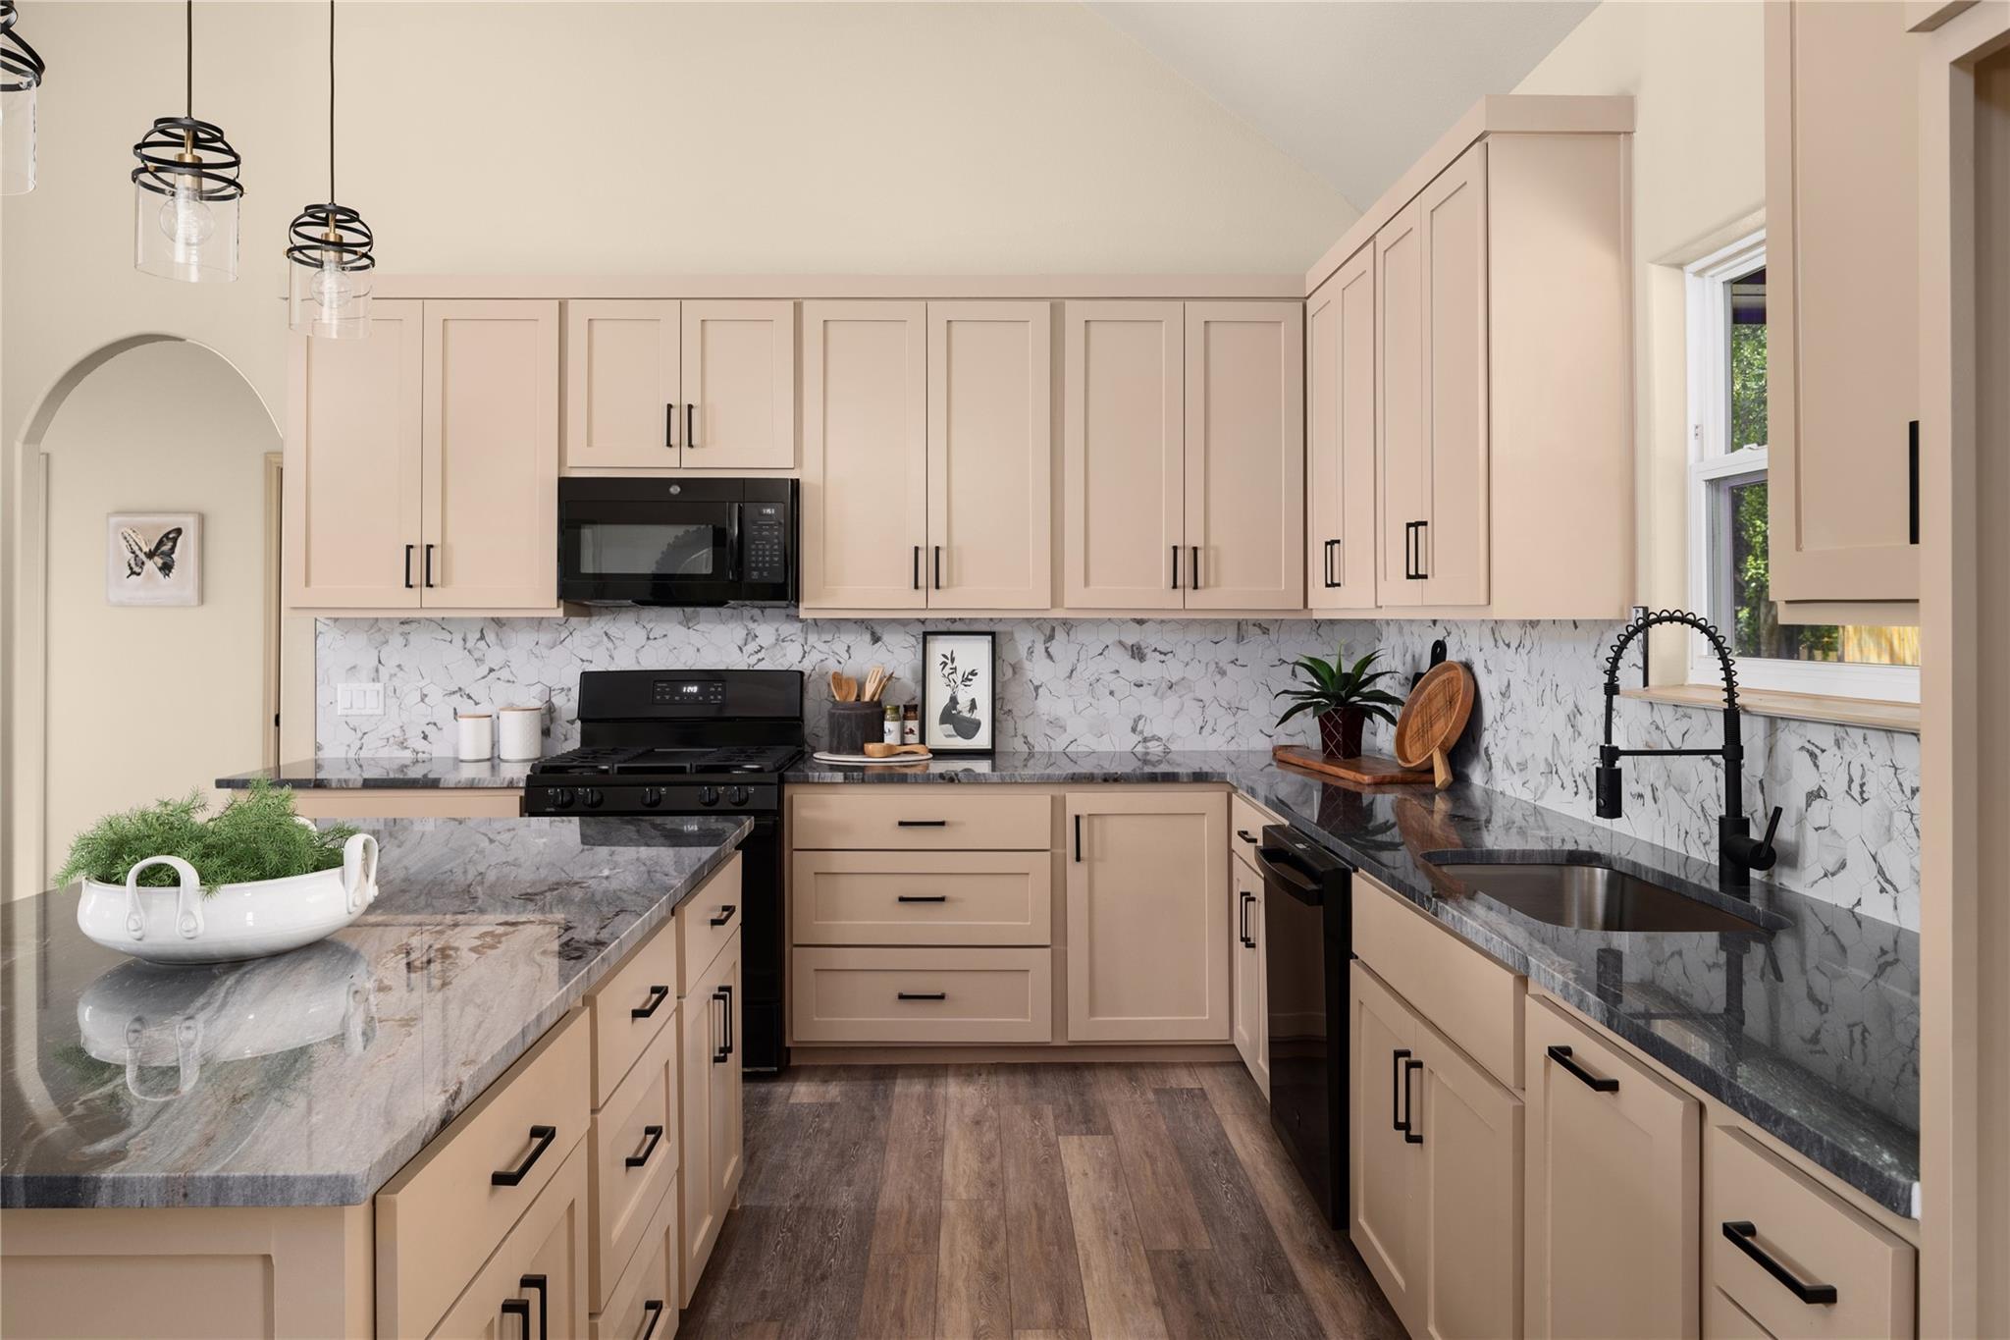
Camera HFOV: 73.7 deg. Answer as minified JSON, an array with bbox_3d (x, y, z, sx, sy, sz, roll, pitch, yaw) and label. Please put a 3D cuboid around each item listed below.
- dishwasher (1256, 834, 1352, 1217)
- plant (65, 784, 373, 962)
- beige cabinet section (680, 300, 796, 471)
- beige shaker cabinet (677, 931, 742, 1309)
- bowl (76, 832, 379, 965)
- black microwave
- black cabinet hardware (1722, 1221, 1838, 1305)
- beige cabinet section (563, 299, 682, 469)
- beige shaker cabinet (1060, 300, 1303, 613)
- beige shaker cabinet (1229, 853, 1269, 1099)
[{"bbox_3d":[0.935,0.771,2.987,0.620,0.755,0.595,0,1,-1],"label":"dishwasher"},{"bbox_3d":[-1.072,0.270,1.855,0.400,0.230,0.380,0,1,-1],"label":"plant"},{"bbox_3d":[-0.852,-0.914,4.445,0.371,0.542,0.330,0,1,-1],"label":"beige cabinet section"},{"bbox_3d":[-0.864,0.877,2.745,0.551,0.556,0.610,0,1,-1],"label":"beige shaker cabinet"},{"bbox_3d":[-1.064,0.307,1.853,0.375,0.155,0.375,0,1,0],"label":"bowl"},{"bbox_3d":[-1.034,-0.408,4.405,0.755,0.415,0.390,0,1,-1],"label":"black microwave"},{"bbox_3d":[0.721,0.548,1.245,0.036,0.013,0.134,0,1,-1],"label":"black cabinet hardware"},{"bbox_3d":[-1.222,-0.914,4.445,0.374,0.542,0.330,0,1,-1],"label":"beige cabinet section"},{"bbox_3d":[0.567,-0.685,4.442,0.793,1.010,0.325,0,1,-1],"label":"beige shaker cabinet"},{"bbox_3d":[0.953,0.832,3.595,0.553,0.575,0.630,0,1,-1],"label":"beige shaker cabinet"}]

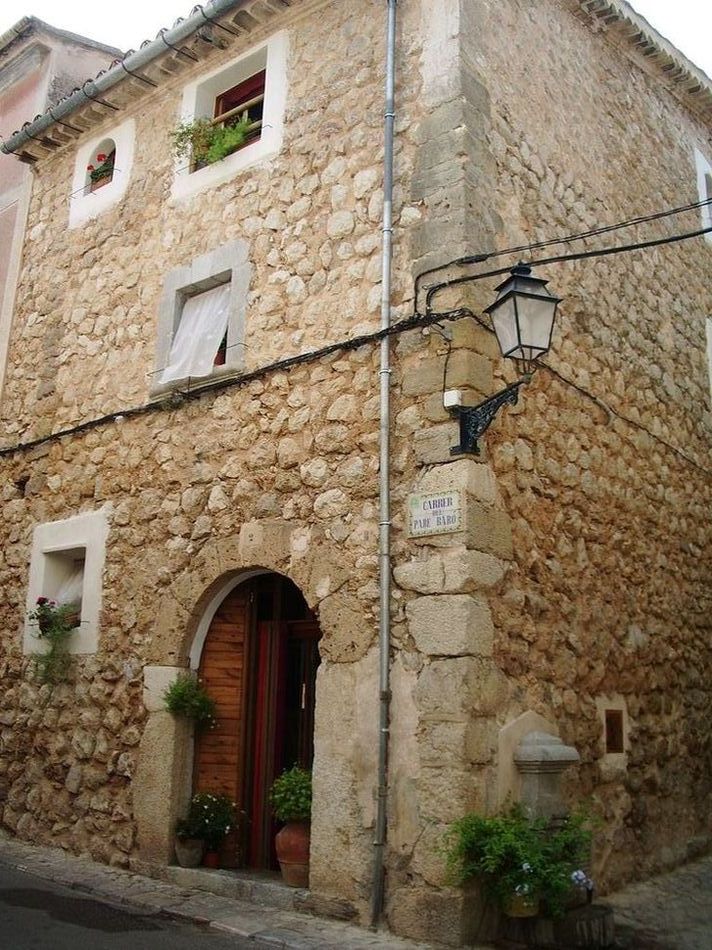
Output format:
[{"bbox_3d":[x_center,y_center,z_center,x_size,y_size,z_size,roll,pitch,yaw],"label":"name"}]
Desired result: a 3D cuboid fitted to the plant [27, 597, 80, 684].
[{"bbox_3d":[-3.428,1.843,10.726,0.720,0.920,0.360,-10,-18,38],"label":"plant"}]

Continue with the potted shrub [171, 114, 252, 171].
[{"bbox_3d":[-1.595,-3.729,10.786,0.930,0.540,0.380,-10,-18,38],"label":"potted shrub"}]

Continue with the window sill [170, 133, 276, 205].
[{"bbox_3d":[-1.390,-3.351,10.636,1.685,0.256,0.240,-10,-18,38],"label":"window sill"}]

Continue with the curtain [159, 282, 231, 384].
[{"bbox_3d":[-1.733,-1.528,10.369,0.770,1.120,0.300,-10,-18,38],"label":"curtain"}]

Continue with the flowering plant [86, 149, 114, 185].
[{"bbox_3d":[-3.242,-3.927,12.336,0.440,0.500,0.270,-10,-18,38],"label":"flowering plant"}]

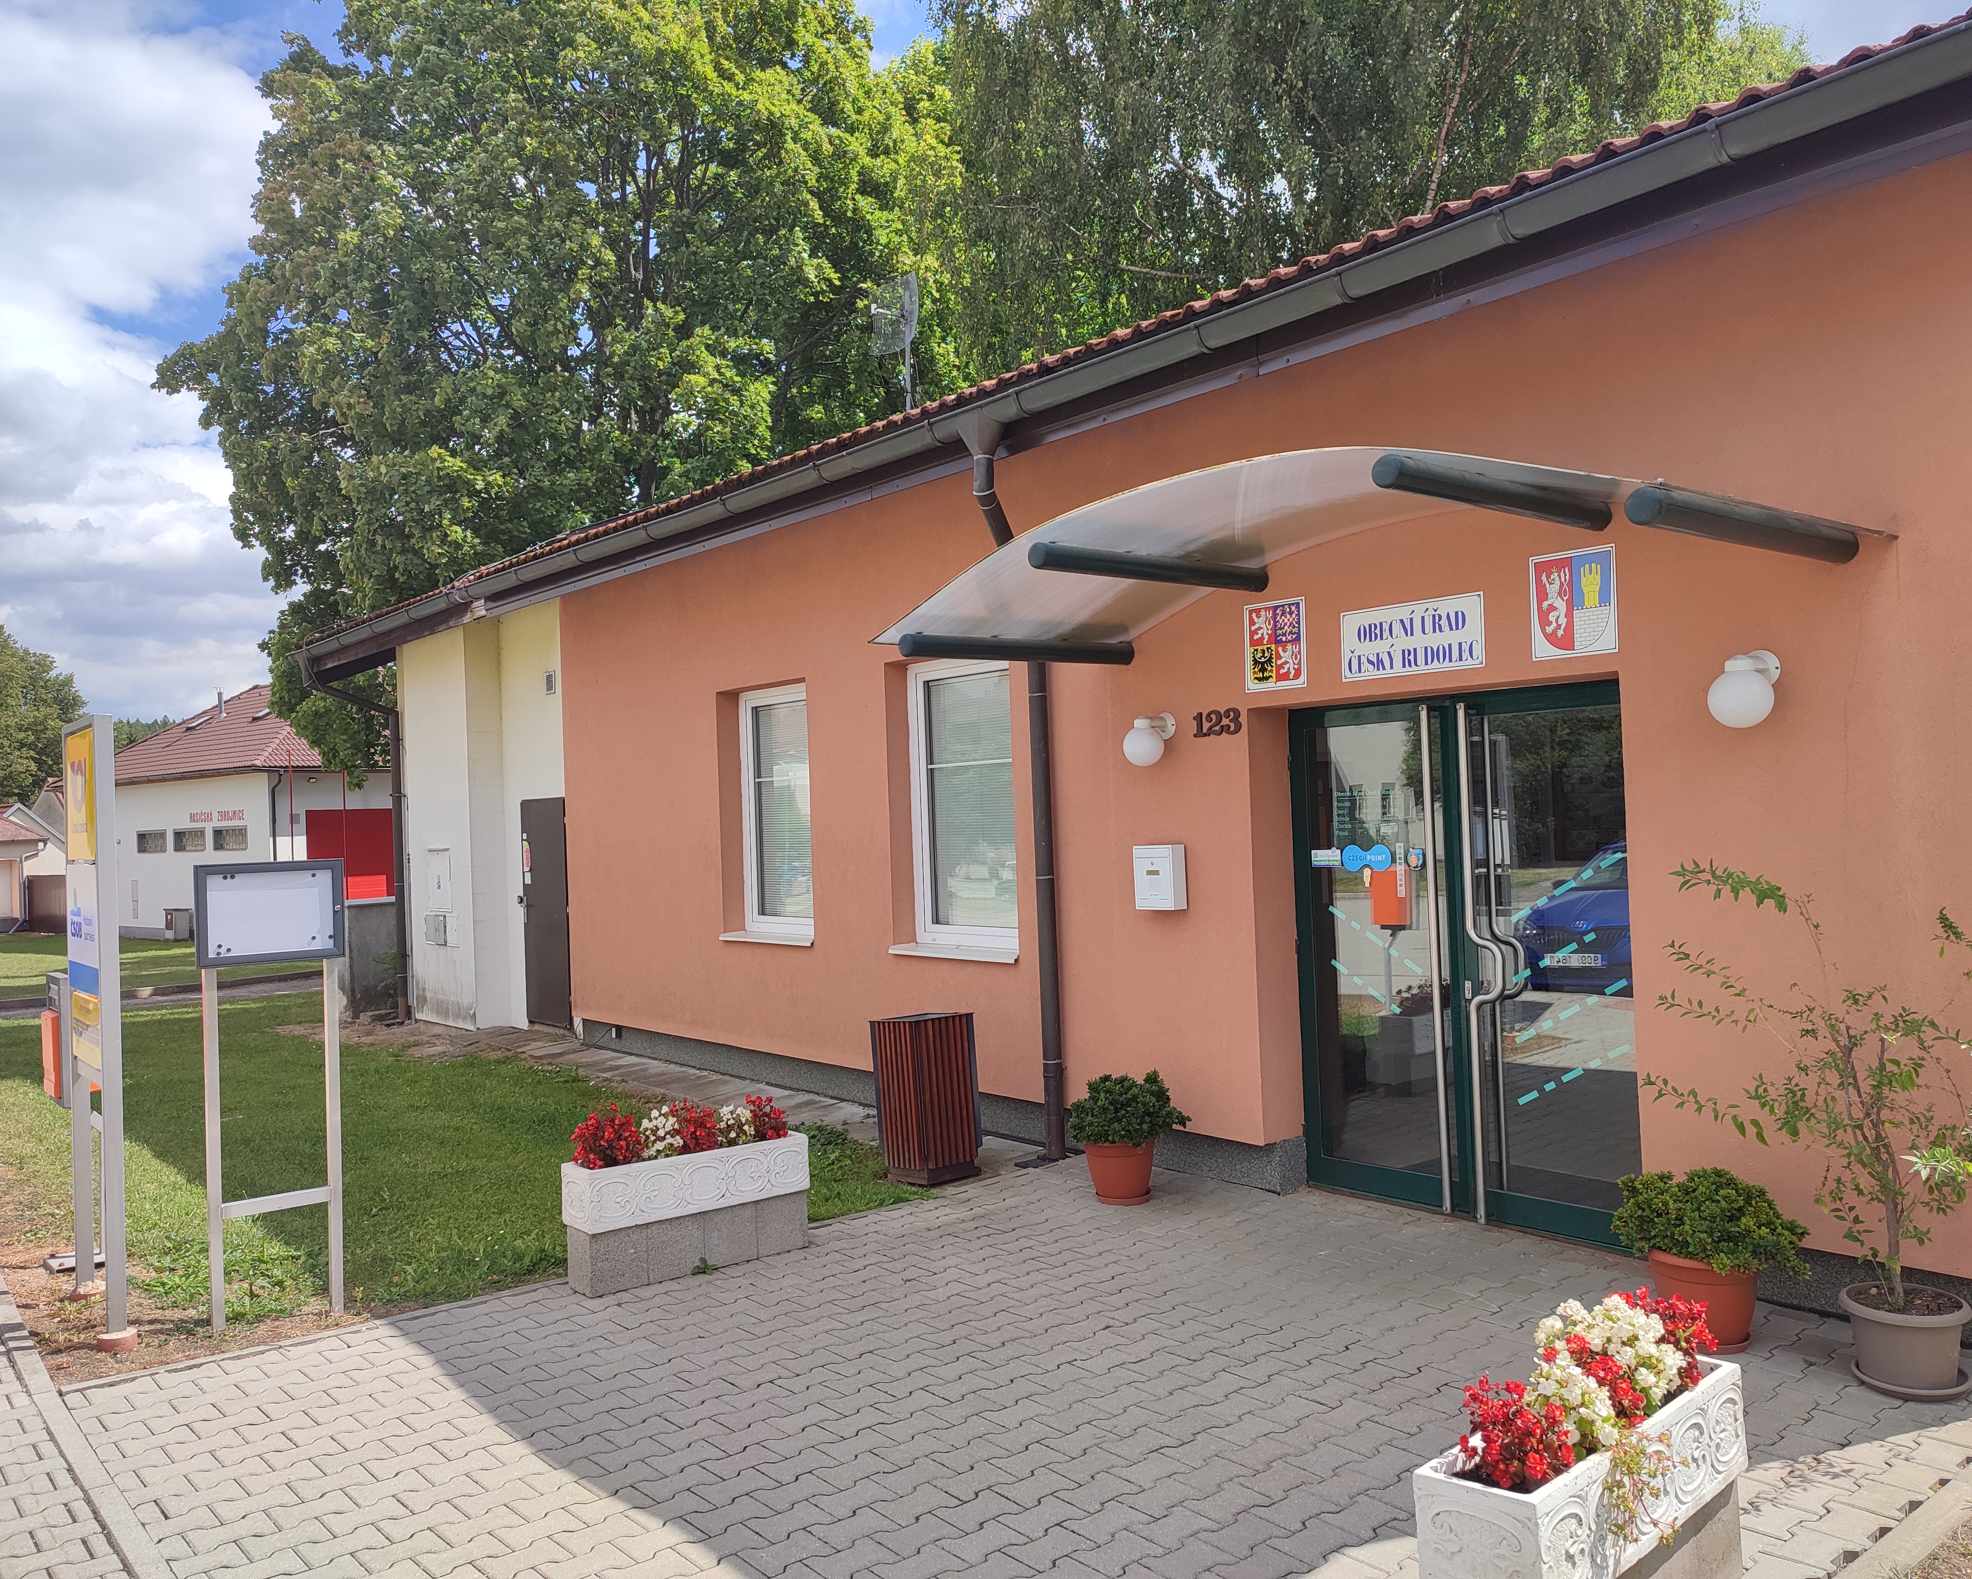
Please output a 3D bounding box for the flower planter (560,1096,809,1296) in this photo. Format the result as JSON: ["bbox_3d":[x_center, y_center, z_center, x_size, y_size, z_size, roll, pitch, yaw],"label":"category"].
[{"bbox_3d":[-1.216,1.626,6.275,1.000,0.680,0.246,-1,-1,-39],"label":"flower planter"}]

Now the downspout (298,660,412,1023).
[{"bbox_3d":[-6.843,0.417,16.332,0.249,3.918,3.083,-1,-1,-39],"label":"downspout"}]

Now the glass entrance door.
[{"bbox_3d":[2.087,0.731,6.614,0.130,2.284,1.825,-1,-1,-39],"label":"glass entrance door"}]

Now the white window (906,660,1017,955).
[{"bbox_3d":[-0.061,0.065,9.091,0.099,1.740,1.173,-1,-1,-39],"label":"white window"}]

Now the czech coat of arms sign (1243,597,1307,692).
[{"bbox_3d":[1.331,-0.664,7.020,0.020,0.404,0.356,-1,-1,-39],"label":"czech coat of arms sign"}]

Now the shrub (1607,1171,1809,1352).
[{"bbox_3d":[2.378,1.536,5.029,0.606,0.550,0.633,-1,-1,-39],"label":"shrub"}]

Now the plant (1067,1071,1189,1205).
[{"bbox_3d":[0.655,1.622,7.123,0.513,0.584,0.541,-2,-1,0],"label":"plant"}]

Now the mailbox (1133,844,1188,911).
[{"bbox_3d":[0.864,0.436,7.538,0.093,0.316,0.265,-1,-1,-39],"label":"mailbox"}]

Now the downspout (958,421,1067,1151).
[{"bbox_3d":[0.168,0.011,8.037,0.460,3.910,0.270,-1,-1,-39],"label":"downspout"}]

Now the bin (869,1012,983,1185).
[{"bbox_3d":[-0.300,1.565,7.822,0.383,0.806,0.388,-1,-1,-39],"label":"bin"}]

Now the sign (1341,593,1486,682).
[{"bbox_3d":[1.794,-0.637,6.444,0.015,0.296,0.706,-1,-1,-39],"label":"sign"}]

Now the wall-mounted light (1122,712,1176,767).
[{"bbox_3d":[0.799,-0.246,7.476,0.273,0.273,0.204,-1,-1,-39],"label":"wall-mounted light"}]

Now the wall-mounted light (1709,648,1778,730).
[{"bbox_3d":[2.623,-0.344,5.233,0.285,0.270,0.205,-1,-1,-39],"label":"wall-mounted light"}]

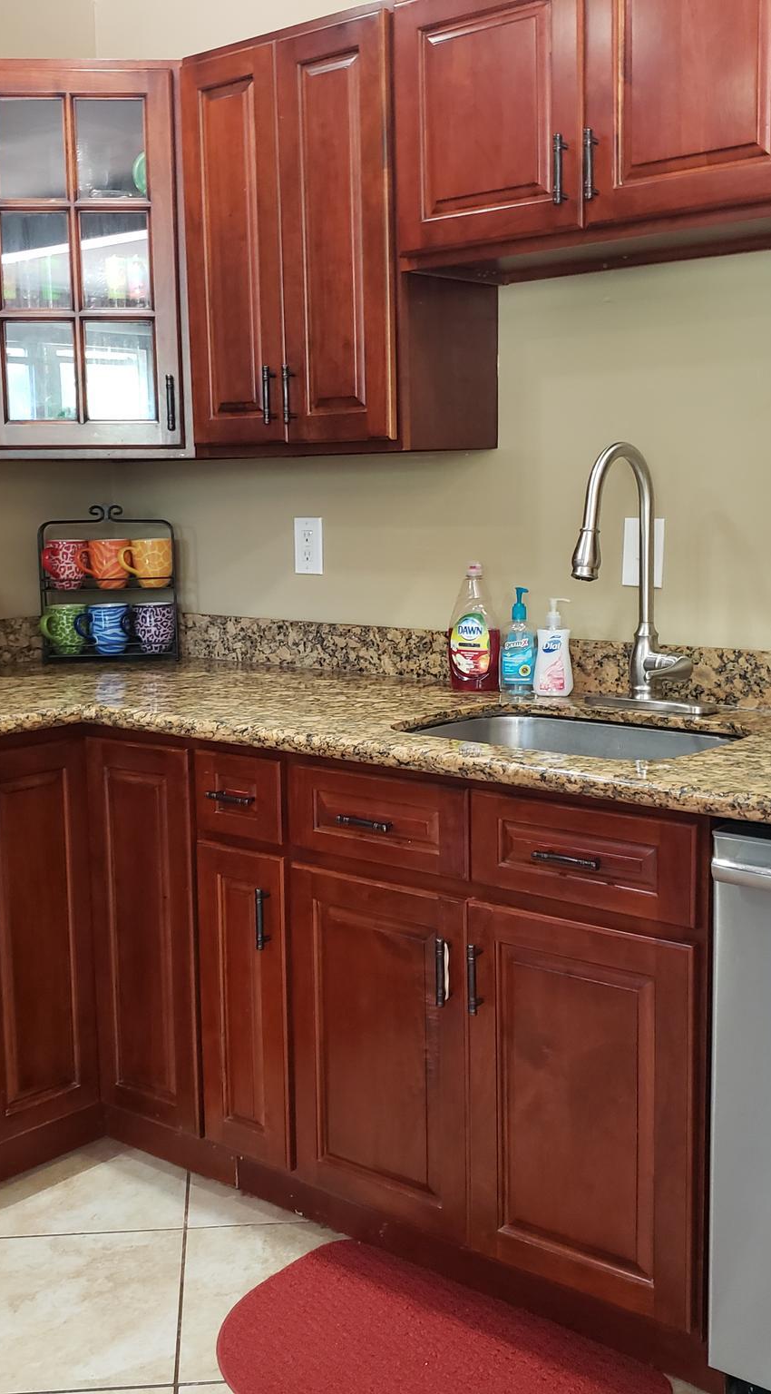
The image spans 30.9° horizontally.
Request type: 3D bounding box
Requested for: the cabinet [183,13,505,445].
[{"bbox_3d":[-0.092,-0.850,2.700,0.535,0.755,0.326,6,10,39],"label":"cabinet"}]

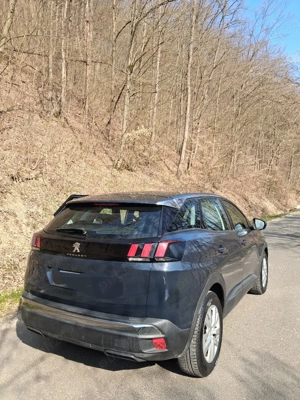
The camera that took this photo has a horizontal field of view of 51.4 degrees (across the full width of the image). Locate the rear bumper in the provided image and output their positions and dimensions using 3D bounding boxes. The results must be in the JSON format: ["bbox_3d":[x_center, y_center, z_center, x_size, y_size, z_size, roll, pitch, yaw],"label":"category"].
[{"bbox_3d":[-0.543,0.971,2.591,1.760,0.360,0.400,0,0,29],"label":"rear bumper"}]

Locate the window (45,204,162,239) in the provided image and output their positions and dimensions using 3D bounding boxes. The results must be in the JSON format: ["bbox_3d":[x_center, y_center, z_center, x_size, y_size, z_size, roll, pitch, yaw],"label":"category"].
[{"bbox_3d":[-0.455,0.170,2.753,1.230,0.340,0.090,0,-36,29],"label":"window"}]

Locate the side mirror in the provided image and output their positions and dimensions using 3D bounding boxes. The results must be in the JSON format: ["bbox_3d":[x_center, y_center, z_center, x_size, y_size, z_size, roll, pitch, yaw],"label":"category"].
[{"bbox_3d":[1.534,0.334,4.342,0.185,0.165,0.120,0,0,29],"label":"side mirror"}]

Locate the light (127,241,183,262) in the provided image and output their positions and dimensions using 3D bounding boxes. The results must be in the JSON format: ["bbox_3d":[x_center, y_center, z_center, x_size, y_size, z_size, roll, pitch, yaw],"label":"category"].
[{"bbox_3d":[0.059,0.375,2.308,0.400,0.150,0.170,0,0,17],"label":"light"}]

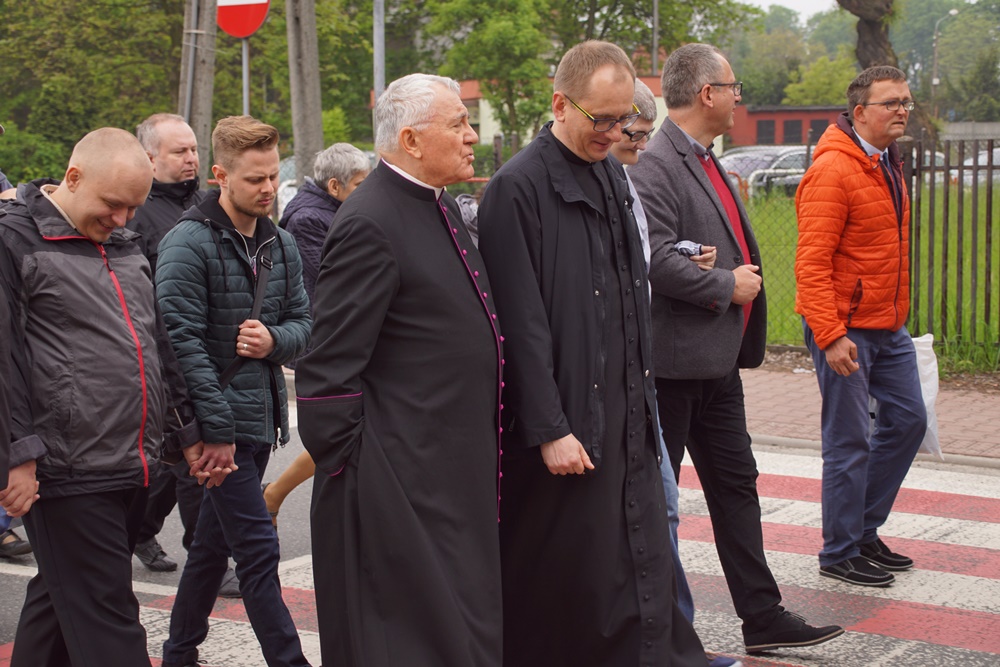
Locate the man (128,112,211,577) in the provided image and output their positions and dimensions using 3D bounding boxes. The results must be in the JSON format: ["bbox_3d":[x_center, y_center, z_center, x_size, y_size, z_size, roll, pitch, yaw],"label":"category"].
[{"bbox_3d":[-1.096,0.044,7.150,0.650,1.630,0.520,3,7,34],"label":"man"}]

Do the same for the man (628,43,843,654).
[{"bbox_3d":[0.697,0.035,6.250,0.760,1.800,0.560,2,6,26],"label":"man"}]

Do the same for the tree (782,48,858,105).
[{"bbox_3d":[14.705,-10.331,95.000,4.200,5.500,4.200,0,5,0],"label":"tree"}]

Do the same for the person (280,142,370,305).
[{"bbox_3d":[-0.629,0.053,8.074,0.620,1.580,0.500,2,6,22],"label":"person"}]

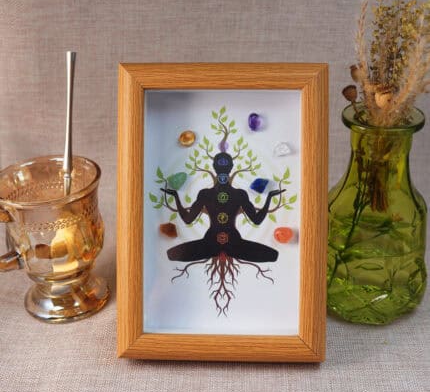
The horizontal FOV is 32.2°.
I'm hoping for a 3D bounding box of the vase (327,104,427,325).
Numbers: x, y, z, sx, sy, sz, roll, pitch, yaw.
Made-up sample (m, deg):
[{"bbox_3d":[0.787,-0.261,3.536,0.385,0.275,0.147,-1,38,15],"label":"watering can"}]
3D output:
[{"bbox_3d":[0.108,0.010,0.500,0.080,0.139,0.080,-2,28,0],"label":"vase"}]

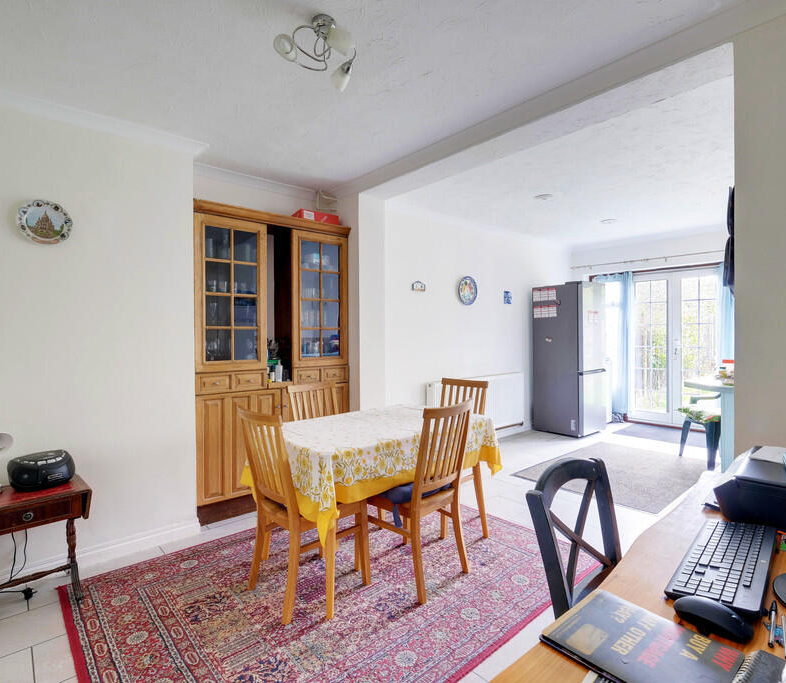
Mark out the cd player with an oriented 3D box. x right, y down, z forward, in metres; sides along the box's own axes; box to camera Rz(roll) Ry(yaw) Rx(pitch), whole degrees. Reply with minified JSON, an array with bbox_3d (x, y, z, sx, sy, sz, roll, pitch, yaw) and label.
[{"bbox_3d":[-1.694,0.621,2.069,0.210,0.140,0.250,1,1,40],"label":"cd player"}]

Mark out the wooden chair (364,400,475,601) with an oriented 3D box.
[{"bbox_3d":[0.115,0.753,2.227,0.510,0.900,0.430,0,1,44],"label":"wooden chair"}]

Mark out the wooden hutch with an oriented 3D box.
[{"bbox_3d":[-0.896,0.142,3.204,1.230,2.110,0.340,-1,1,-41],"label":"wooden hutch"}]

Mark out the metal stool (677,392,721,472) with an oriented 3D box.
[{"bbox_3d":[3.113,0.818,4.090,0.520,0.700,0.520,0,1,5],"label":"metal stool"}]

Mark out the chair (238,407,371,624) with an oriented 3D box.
[{"bbox_3d":[-0.433,0.757,2.084,0.520,0.900,0.430,-1,1,-44],"label":"chair"}]

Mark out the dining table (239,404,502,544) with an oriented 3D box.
[{"bbox_3d":[-0.081,0.854,2.534,1.250,0.750,0.755,-1,1,-42],"label":"dining table"}]

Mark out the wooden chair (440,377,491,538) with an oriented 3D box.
[{"bbox_3d":[0.351,0.744,2.915,0.430,0.910,0.520,1,1,45],"label":"wooden chair"}]

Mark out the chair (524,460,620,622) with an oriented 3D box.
[{"bbox_3d":[0.702,0.793,1.159,0.440,0.870,0.500,-1,1,-42],"label":"chair"}]

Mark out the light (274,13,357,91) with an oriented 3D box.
[{"bbox_3d":[-0.278,-1.099,1.619,0.340,0.190,0.340,0,1,0],"label":"light"}]

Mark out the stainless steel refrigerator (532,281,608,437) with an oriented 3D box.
[{"bbox_3d":[2.266,0.215,5.488,0.605,1.857,0.670,-1,1,-42],"label":"stainless steel refrigerator"}]

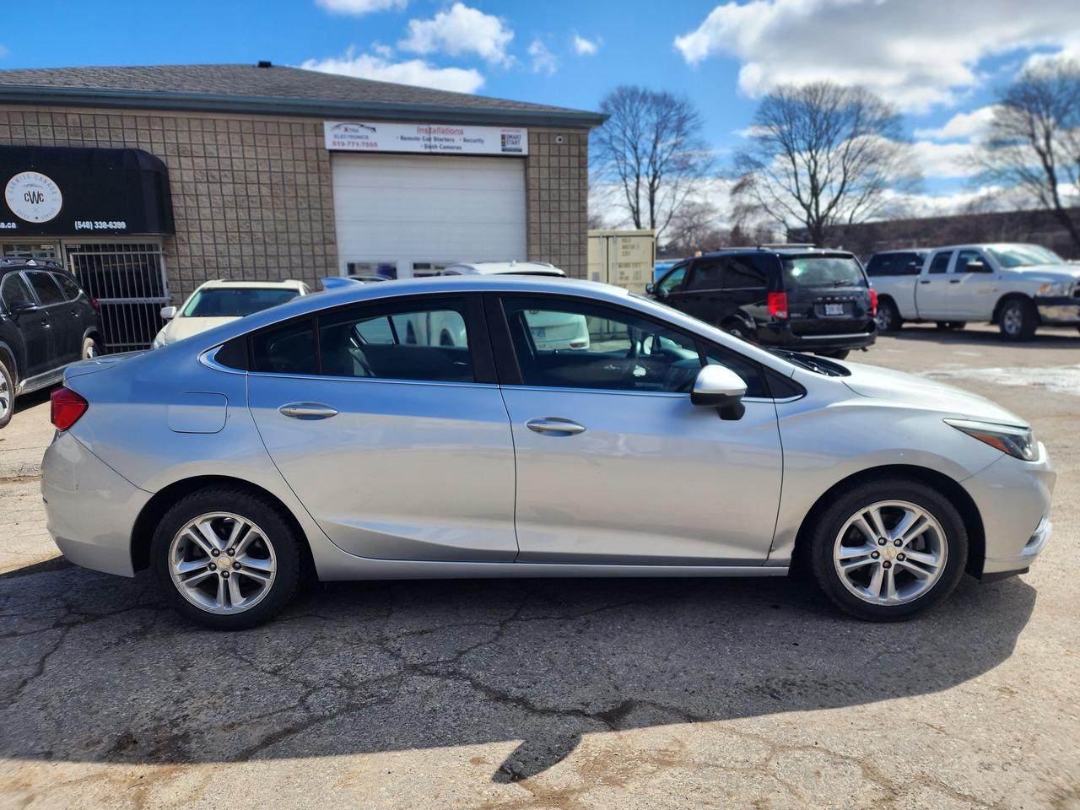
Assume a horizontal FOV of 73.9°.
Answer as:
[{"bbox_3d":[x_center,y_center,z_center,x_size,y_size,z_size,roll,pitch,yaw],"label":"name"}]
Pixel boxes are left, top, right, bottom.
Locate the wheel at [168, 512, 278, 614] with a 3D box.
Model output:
[{"bbox_3d":[-1.291,0.634,3.025,0.447,0.447,0.180,-1,10,2],"label":"wheel"}]

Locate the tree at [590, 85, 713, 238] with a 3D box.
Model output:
[{"bbox_3d":[6.292,-12.194,41.518,7.280,11.820,7.280,-1,10,0],"label":"tree"}]

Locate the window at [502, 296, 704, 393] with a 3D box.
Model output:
[{"bbox_3d":[0.247,-0.243,2.892,0.810,0.420,0.050,-1,-12,2],"label":"window"}]

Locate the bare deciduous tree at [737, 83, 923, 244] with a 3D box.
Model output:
[{"bbox_3d":[16.285,-12.402,41.521,10.800,11.790,10.260,-1,10,0],"label":"bare deciduous tree"}]

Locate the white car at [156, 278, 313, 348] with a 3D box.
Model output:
[{"bbox_3d":[-3.681,-0.894,9.376,1.800,1.470,4.700,-4,11,-16],"label":"white car"}]

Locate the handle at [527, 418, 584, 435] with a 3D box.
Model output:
[{"bbox_3d":[0.060,0.086,2.792,0.238,0.064,0.050,-1,10,2],"label":"handle"}]

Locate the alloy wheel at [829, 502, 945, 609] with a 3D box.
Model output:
[{"bbox_3d":[1.397,0.573,2.945,0.447,0.447,0.180,-1,10,2],"label":"alloy wheel"}]

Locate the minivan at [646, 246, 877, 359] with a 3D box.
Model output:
[{"bbox_3d":[3.461,-1.804,12.746,2.010,1.770,5.130,-4,11,-16],"label":"minivan"}]

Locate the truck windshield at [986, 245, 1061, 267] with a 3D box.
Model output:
[{"bbox_3d":[9.660,-2.965,14.380,1.480,0.700,0.120,-4,-31,-17],"label":"truck windshield"}]

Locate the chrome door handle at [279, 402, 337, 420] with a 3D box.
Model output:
[{"bbox_3d":[-0.905,0.024,2.805,0.232,0.062,0.050,-1,10,2],"label":"chrome door handle"}]

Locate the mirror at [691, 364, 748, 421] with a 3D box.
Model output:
[{"bbox_3d":[0.666,-0.054,2.697,0.200,0.210,0.220,-1,10,2],"label":"mirror"}]

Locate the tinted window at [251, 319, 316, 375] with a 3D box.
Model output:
[{"bbox_3d":[-1.043,-0.235,2.911,0.270,0.240,0.040,-1,-12,2],"label":"tinted window"}]

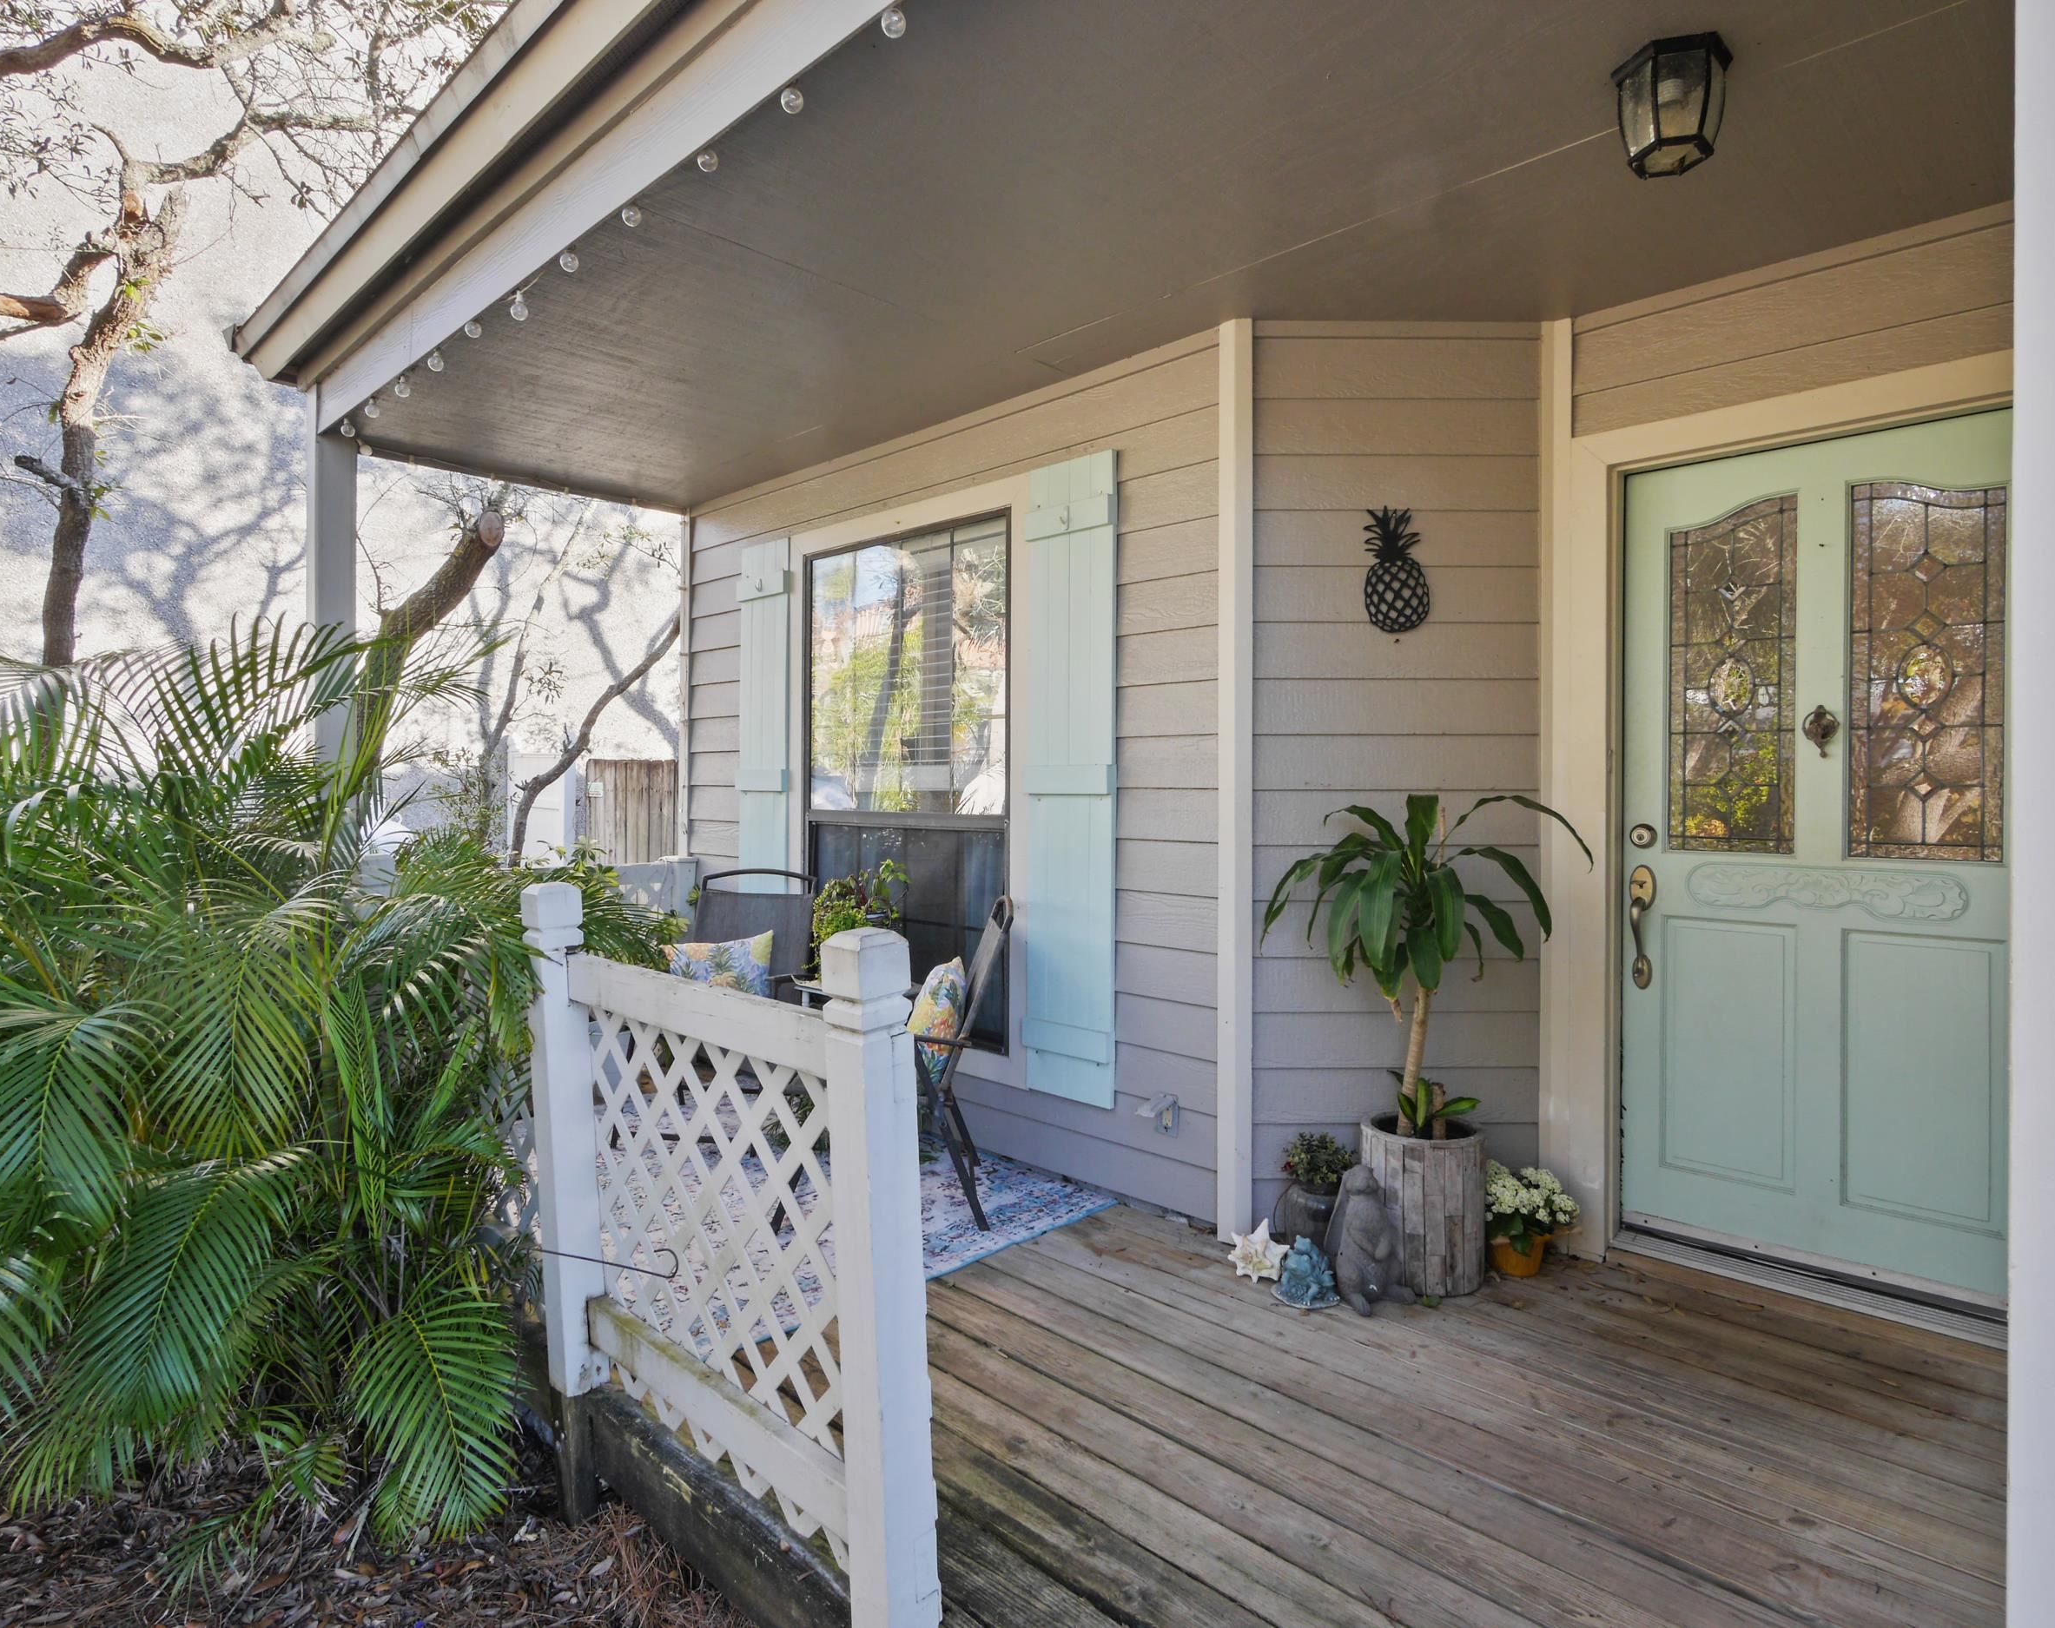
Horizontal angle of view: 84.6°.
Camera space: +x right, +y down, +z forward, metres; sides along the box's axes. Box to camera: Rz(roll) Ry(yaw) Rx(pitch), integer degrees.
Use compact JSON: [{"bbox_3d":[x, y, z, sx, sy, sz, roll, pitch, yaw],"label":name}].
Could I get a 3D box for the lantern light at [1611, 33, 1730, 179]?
[{"bbox_3d":[1.160,-1.266,2.030,0.200,0.180,0.185,0,1,14],"label":"lantern light"}]

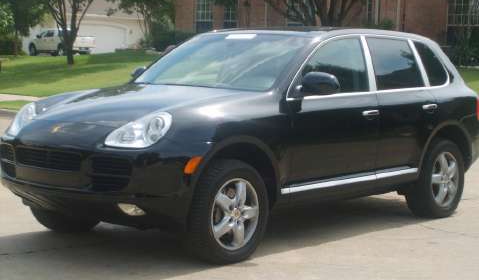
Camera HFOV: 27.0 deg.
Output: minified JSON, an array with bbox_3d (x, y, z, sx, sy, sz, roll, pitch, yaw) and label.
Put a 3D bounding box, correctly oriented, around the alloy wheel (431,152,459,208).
[{"bbox_3d":[1.787,0.352,9.097,0.210,0.500,0.500,5,7,41],"label":"alloy wheel"}]

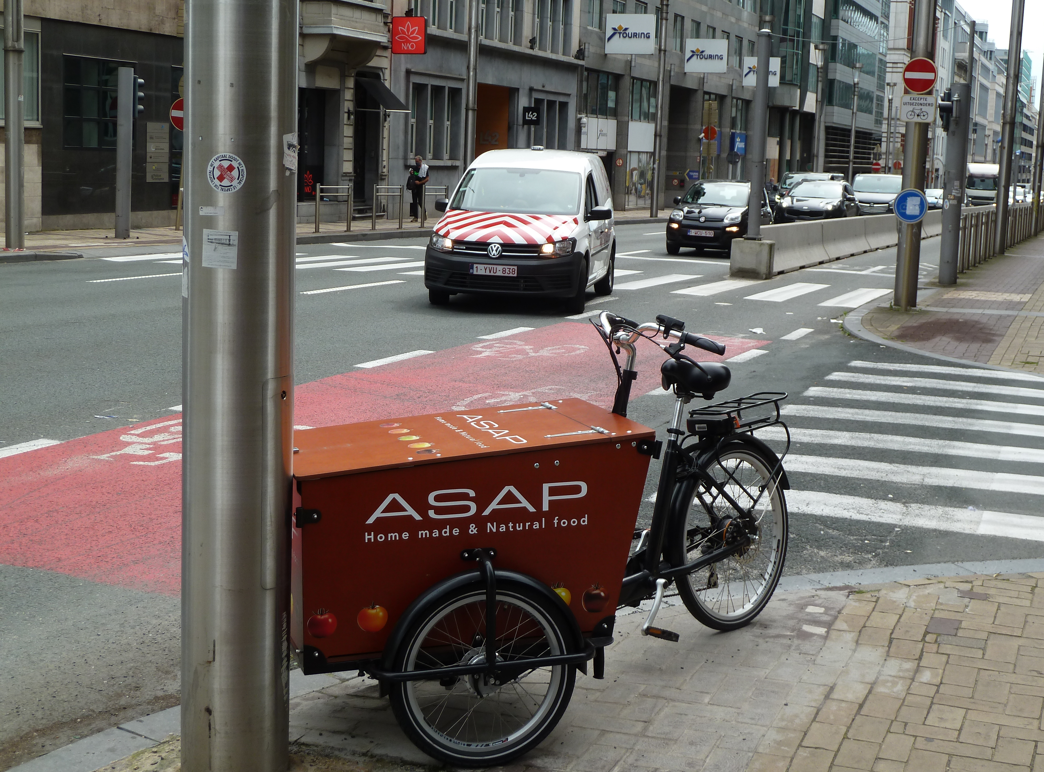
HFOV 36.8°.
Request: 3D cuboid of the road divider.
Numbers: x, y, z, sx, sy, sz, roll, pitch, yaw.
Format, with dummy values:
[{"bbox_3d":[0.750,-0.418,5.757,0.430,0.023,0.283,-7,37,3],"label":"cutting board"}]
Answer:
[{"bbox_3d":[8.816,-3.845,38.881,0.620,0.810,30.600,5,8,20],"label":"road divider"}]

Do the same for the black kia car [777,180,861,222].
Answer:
[{"bbox_3d":[8.115,-4.828,42.820,1.860,1.640,4.480,5,8,20],"label":"black kia car"}]

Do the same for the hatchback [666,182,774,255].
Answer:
[{"bbox_3d":[4.070,-3.460,31.900,1.700,1.540,3.650,5,8,19],"label":"hatchback"}]

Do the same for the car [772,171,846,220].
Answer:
[{"bbox_3d":[10.625,-6.896,57.644,1.930,1.920,5.100,5,8,20],"label":"car"}]

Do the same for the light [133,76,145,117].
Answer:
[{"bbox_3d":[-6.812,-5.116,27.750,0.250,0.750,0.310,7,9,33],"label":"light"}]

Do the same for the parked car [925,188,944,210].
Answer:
[{"bbox_3d":[19.800,-8.810,75.000,1.800,1.500,4.300,5,8,20],"label":"parked car"}]

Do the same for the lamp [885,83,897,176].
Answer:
[{"bbox_3d":[26.217,-17.269,112.182,0.600,8.660,0.600,5,8,20],"label":"lamp"}]

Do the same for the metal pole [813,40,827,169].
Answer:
[{"bbox_3d":[15.007,-13.112,79.441,0.600,8.150,0.600,5,8,20],"label":"metal pole"}]

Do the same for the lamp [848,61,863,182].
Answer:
[{"bbox_3d":[20.247,-15.283,95.921,0.600,8.660,0.600,5,8,20],"label":"lamp"}]

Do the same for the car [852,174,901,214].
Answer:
[{"bbox_3d":[12.046,-6.164,52.535,1.950,1.960,5.000,5,8,20],"label":"car"}]

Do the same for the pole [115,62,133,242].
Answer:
[{"bbox_3d":[-6.924,-4.052,27.321,0.268,2.946,0.268,0,8,-14],"label":"pole"}]

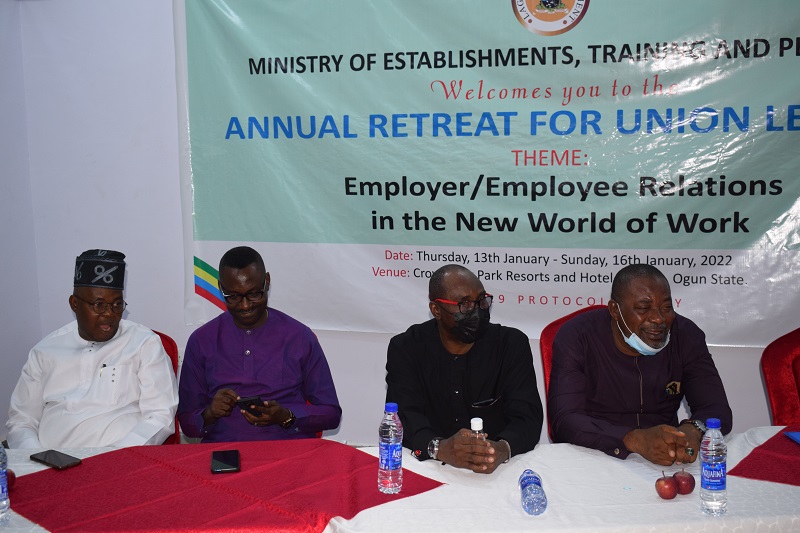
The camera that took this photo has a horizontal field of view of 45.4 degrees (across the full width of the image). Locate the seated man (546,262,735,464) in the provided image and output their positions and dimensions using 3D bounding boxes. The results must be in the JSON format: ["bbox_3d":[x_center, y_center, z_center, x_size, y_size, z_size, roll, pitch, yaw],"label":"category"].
[{"bbox_3d":[0.729,0.646,2.842,0.554,1.280,0.680,0,7,2],"label":"seated man"}]

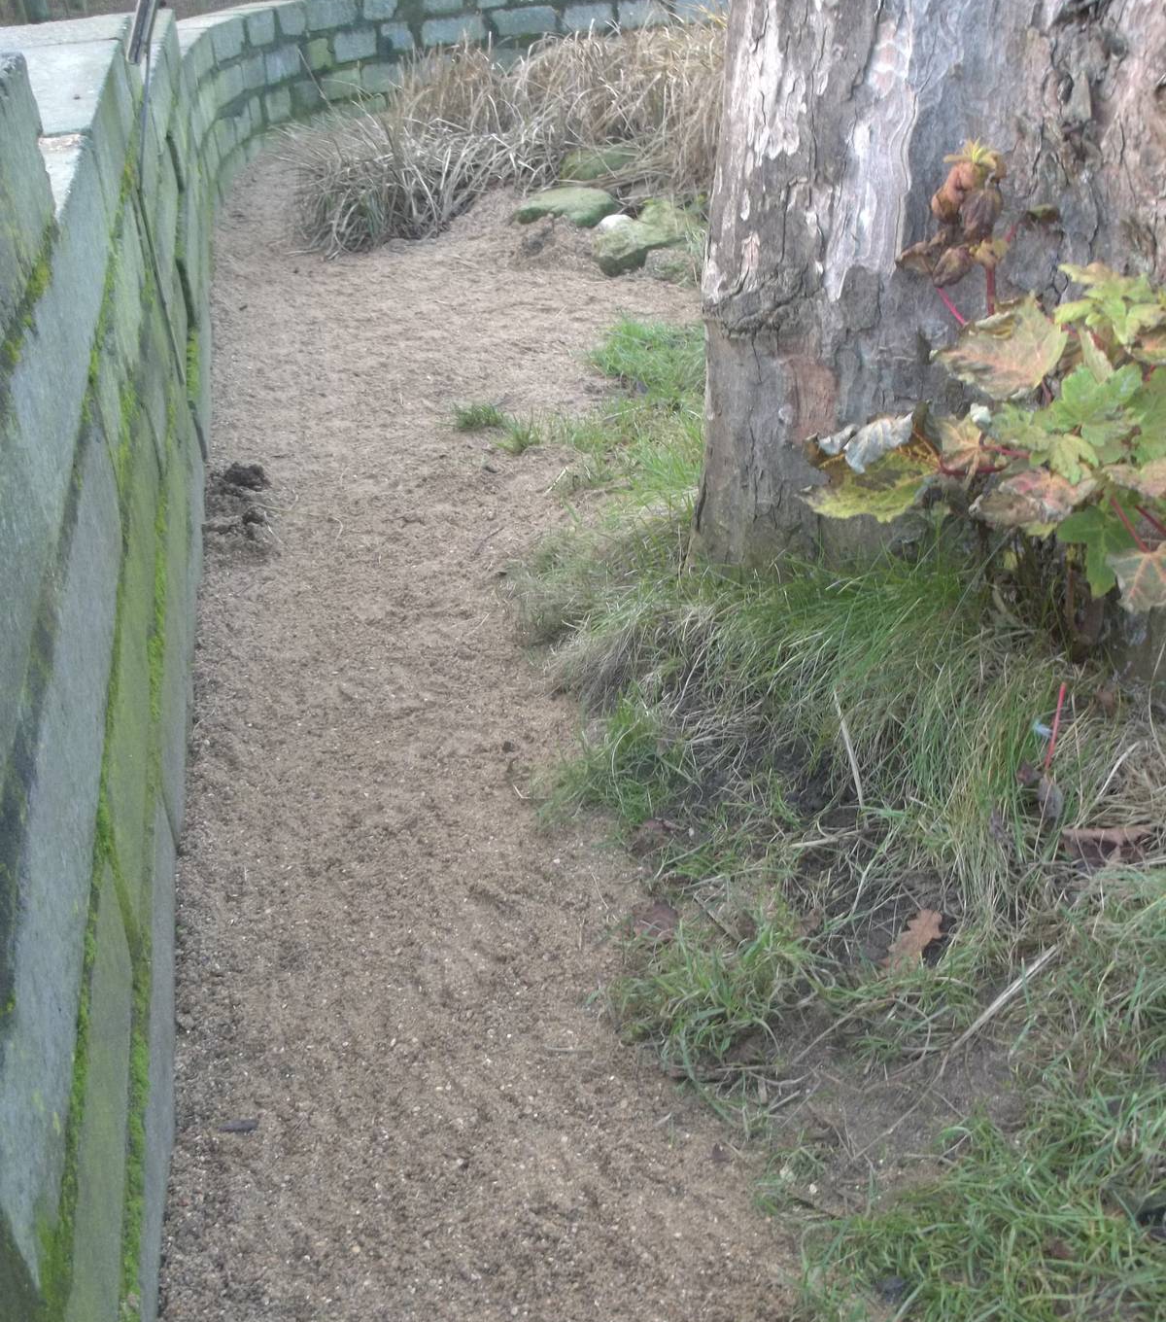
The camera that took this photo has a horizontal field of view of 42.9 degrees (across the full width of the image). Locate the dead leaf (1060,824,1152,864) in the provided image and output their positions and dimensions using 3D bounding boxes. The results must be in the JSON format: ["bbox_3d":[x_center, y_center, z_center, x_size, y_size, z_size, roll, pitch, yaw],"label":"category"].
[{"bbox_3d":[0.728,0.256,2.060,0.130,0.045,0.060,-3,30,0],"label":"dead leaf"}]

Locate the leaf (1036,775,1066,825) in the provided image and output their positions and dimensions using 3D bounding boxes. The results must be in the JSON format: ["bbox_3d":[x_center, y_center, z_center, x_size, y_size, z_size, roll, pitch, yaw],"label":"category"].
[{"bbox_3d":[0.668,0.198,2.120,0.045,0.060,0.040,-3,30,0],"label":"leaf"}]

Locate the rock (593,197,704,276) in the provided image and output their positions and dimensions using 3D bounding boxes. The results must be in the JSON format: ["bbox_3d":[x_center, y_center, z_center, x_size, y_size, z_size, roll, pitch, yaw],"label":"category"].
[{"bbox_3d":[0.232,-1.487,5.200,0.390,0.220,0.300,7,31,17],"label":"rock"}]

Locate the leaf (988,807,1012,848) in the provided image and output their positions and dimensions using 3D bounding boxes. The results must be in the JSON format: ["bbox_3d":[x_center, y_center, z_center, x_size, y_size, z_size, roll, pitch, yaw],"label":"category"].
[{"bbox_3d":[0.593,0.237,2.110,0.035,0.045,0.050,-3,30,0],"label":"leaf"}]

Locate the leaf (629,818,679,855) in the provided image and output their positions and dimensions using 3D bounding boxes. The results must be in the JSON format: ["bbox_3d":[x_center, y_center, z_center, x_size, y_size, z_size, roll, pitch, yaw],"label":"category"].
[{"bbox_3d":[0.108,0.267,2.250,0.075,0.035,0.065,-3,30,0],"label":"leaf"}]

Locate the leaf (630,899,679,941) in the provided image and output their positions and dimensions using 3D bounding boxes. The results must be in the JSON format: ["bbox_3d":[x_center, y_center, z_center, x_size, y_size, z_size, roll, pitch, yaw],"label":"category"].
[{"bbox_3d":[0.102,0.369,2.110,0.070,0.025,0.070,-3,30,0],"label":"leaf"}]

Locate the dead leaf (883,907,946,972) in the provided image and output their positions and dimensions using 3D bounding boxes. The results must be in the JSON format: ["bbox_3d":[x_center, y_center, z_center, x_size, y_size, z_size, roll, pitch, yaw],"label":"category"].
[{"bbox_3d":[0.446,0.377,2.000,0.070,0.025,0.120,23,39,37],"label":"dead leaf"}]

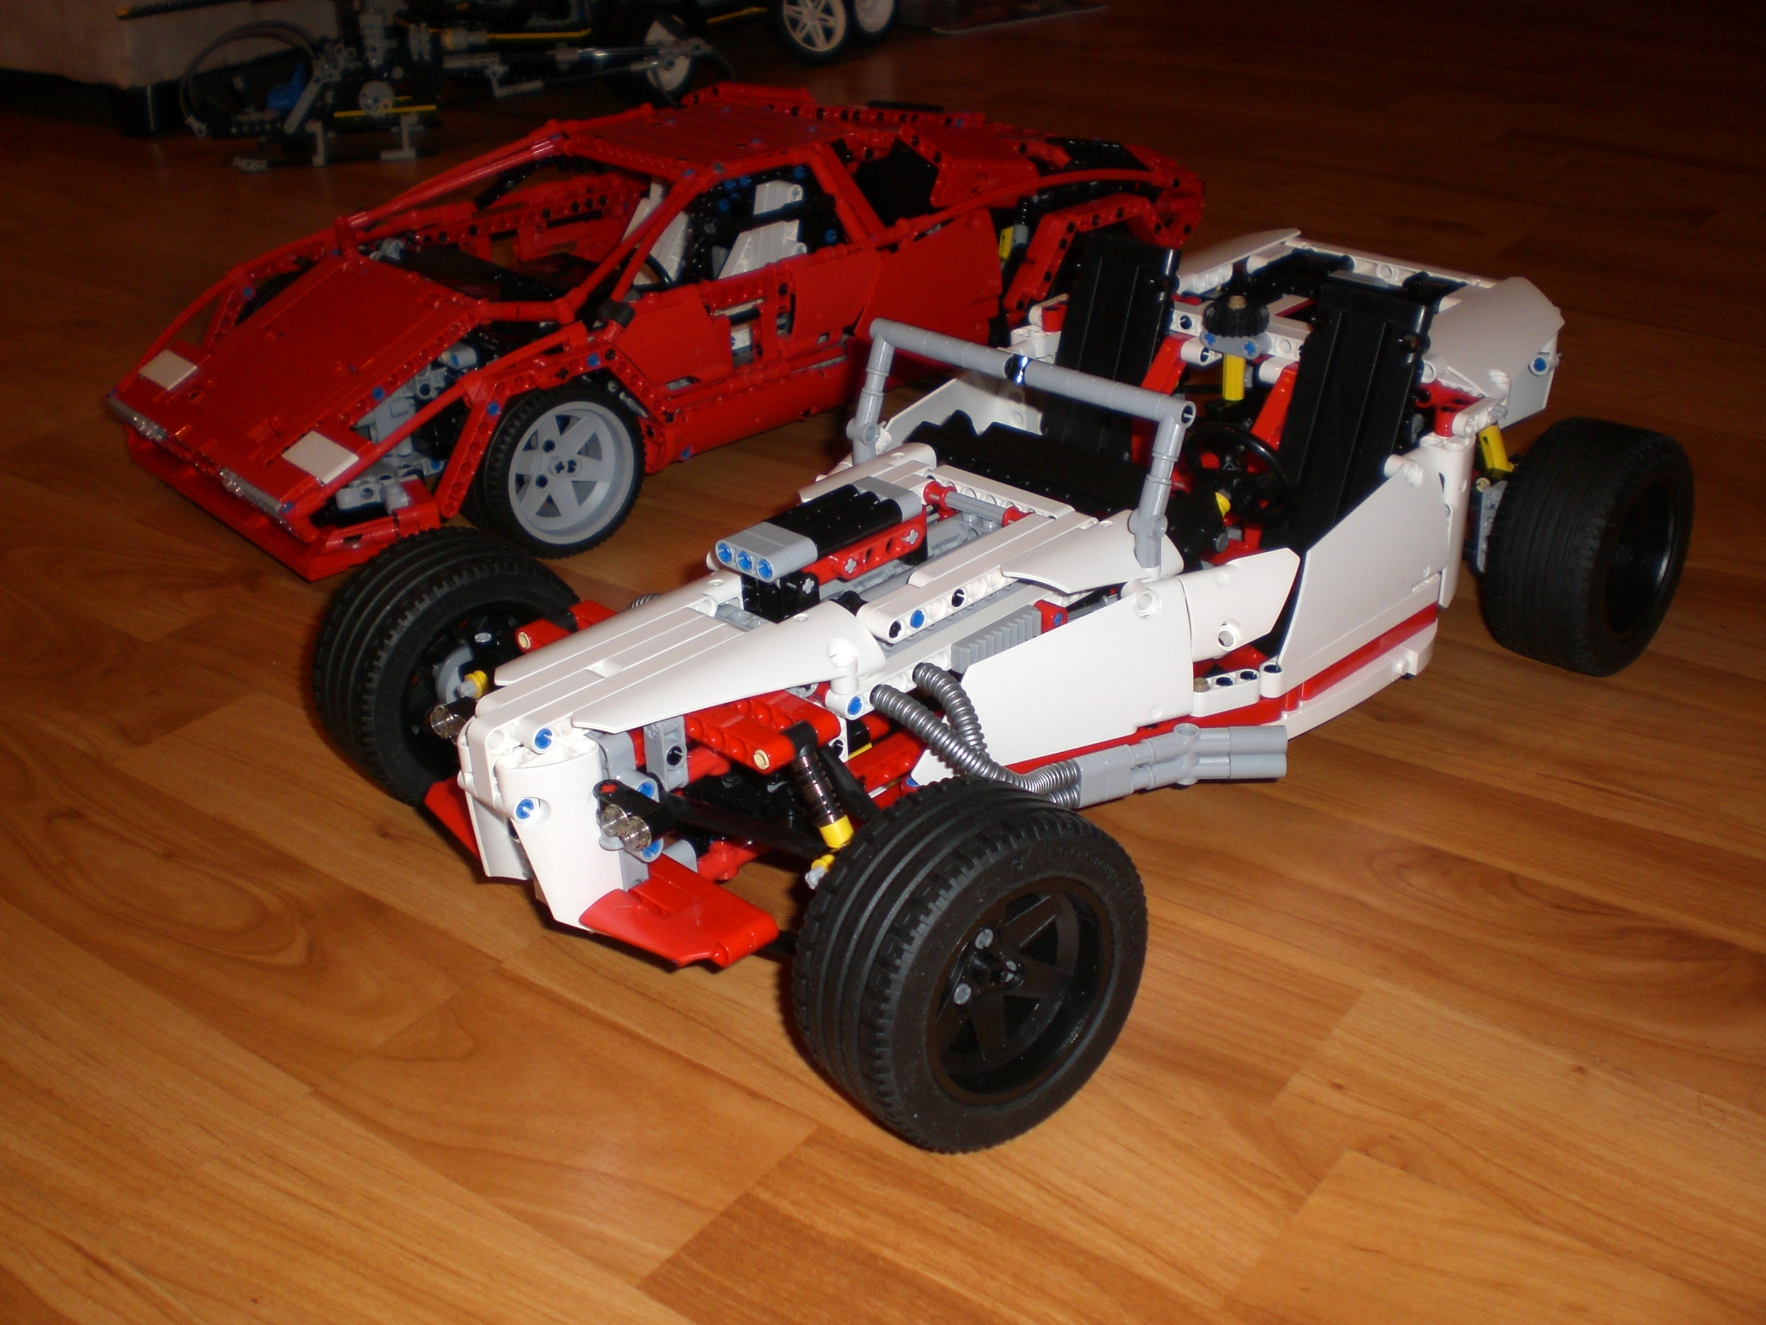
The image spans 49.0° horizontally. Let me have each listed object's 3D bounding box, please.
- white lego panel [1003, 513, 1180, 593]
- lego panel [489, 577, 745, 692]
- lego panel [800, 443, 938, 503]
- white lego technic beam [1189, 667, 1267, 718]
[{"bbox_3d":[0.059,-0.023,0.541,0.057,0.018,0.021,-26,37,-38],"label":"white lego panel"},{"bbox_3d":[-0.067,-0.008,0.506,0.088,0.015,0.020,-26,36,-38],"label":"lego panel"},{"bbox_3d":[-0.007,-0.053,0.600,0.057,0.018,0.021,-26,37,-38],"label":"lego panel"},{"bbox_3d":[0.101,0.009,0.573,0.024,0.008,0.008,-12,30,-17],"label":"white lego technic beam"}]

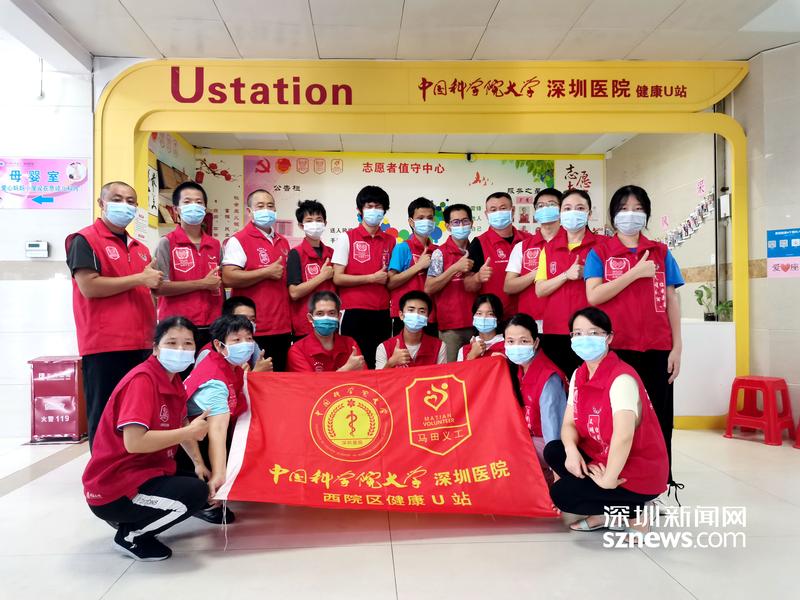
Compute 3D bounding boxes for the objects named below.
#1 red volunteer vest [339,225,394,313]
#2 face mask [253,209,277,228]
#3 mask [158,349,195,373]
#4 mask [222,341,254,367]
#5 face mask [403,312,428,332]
[{"bbox_3d":[-0.201,-0.207,3.830,0.390,0.550,0.230,0,-1,-7],"label":"red volunteer vest"},{"bbox_3d":[-0.783,-0.472,3.480,0.145,0.115,0.090,0,-1,-26],"label":"face mask"},{"bbox_3d":[-0.889,0.240,2.380,0.148,0.108,0.090,0,-1,-28],"label":"mask"},{"bbox_3d":[-0.754,0.253,2.840,0.150,0.115,0.080,-6,0,-38],"label":"mask"},{"bbox_3d":[0.091,0.133,3.500,0.150,0.115,0.080,4,0,-4],"label":"face mask"}]

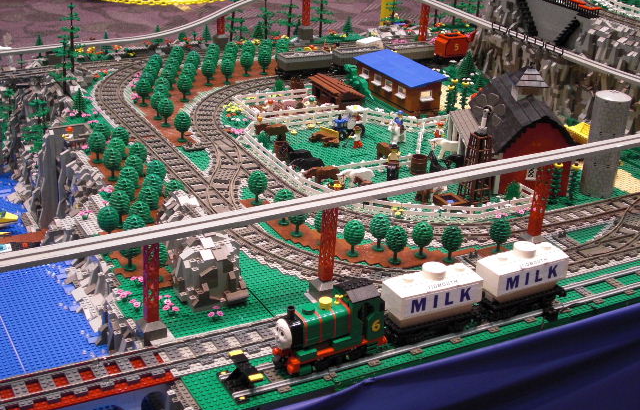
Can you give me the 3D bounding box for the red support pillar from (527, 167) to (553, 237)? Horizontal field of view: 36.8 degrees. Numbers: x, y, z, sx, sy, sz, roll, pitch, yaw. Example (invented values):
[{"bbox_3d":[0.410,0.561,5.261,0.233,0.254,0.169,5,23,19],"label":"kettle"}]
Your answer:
[{"bbox_3d":[0.350,-0.007,1.527,0.017,0.114,0.017,-10,27,-27],"label":"red support pillar"}]

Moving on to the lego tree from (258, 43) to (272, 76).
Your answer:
[{"bbox_3d":[-0.134,-0.349,2.353,0.033,0.060,0.033,2,24,-1],"label":"lego tree"}]

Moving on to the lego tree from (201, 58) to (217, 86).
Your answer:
[{"bbox_3d":[-0.262,-0.313,2.265,0.033,0.064,0.033,0,25,-7],"label":"lego tree"}]

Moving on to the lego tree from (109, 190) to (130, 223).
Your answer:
[{"bbox_3d":[-0.323,0.006,1.554,0.034,0.059,0.034,-3,25,-12],"label":"lego tree"}]

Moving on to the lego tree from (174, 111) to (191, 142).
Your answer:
[{"bbox_3d":[-0.276,-0.158,1.924,0.033,0.064,0.033,0,25,-8],"label":"lego tree"}]

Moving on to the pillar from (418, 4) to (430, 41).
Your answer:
[{"bbox_3d":[0.286,-0.509,2.659,0.017,0.111,0.017,-9,27,-27],"label":"pillar"}]

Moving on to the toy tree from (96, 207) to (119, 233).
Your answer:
[{"bbox_3d":[-0.326,0.030,1.491,0.034,0.060,0.034,-10,27,-27],"label":"toy tree"}]

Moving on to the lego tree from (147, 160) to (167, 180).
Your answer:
[{"bbox_3d":[-0.283,-0.050,1.673,0.033,0.060,0.033,-10,27,-27],"label":"lego tree"}]

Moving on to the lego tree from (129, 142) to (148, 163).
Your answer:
[{"bbox_3d":[-0.330,-0.083,1.748,0.034,0.059,0.034,-2,25,-11],"label":"lego tree"}]

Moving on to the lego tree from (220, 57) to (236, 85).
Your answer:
[{"bbox_3d":[-0.219,-0.317,2.279,0.033,0.064,0.033,1,25,-6],"label":"lego tree"}]

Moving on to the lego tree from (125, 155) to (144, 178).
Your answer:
[{"bbox_3d":[-0.328,-0.058,1.687,0.033,0.060,0.033,-10,27,-27],"label":"lego tree"}]

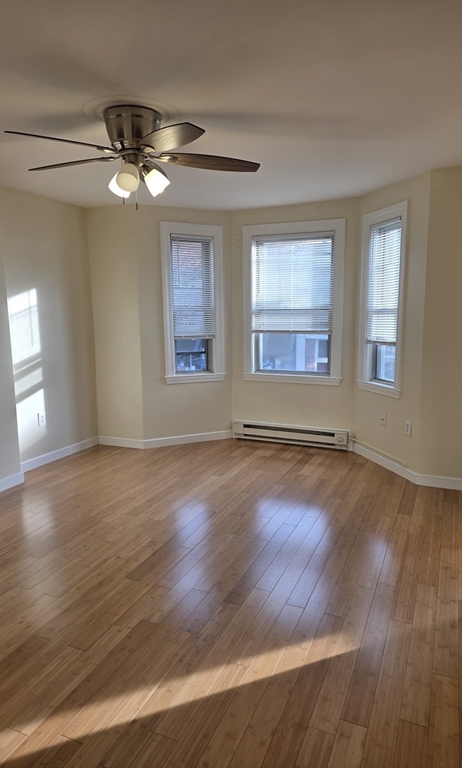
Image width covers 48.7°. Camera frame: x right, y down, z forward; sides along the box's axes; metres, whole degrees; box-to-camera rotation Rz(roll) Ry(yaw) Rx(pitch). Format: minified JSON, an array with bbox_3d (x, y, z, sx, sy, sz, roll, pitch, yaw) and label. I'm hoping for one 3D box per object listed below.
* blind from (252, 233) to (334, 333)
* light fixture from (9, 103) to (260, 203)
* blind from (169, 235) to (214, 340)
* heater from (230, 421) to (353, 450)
[{"bbox_3d":[0.602,-0.983,5.062,0.830,0.964,0.040,4,10,24],"label":"blind"},{"bbox_3d":[-0.543,-1.146,2.587,1.290,0.410,1.270,4,10,24],"label":"light fixture"},{"bbox_3d":[-0.374,-0.968,5.157,0.436,1.014,0.040,-4,10,-24],"label":"blind"},{"bbox_3d":[0.601,0.521,5.255,1.235,0.182,0.070,4,10,24],"label":"heater"}]

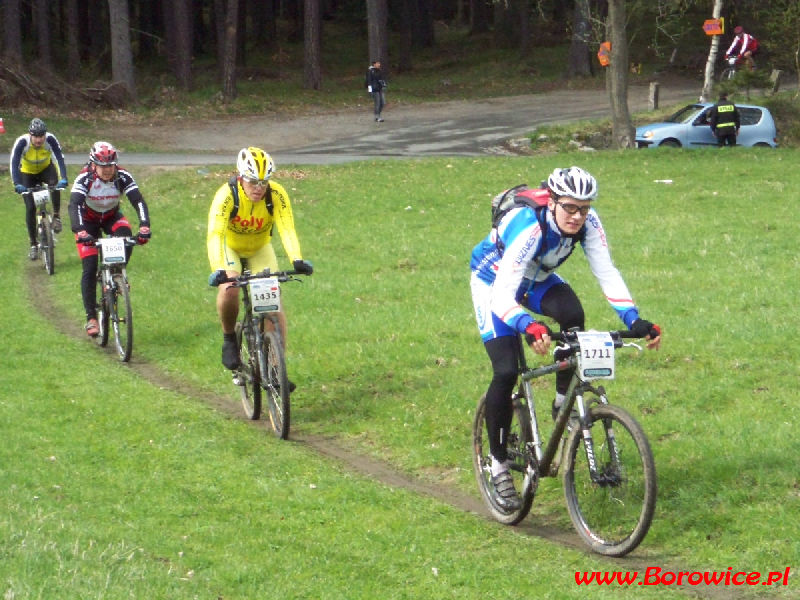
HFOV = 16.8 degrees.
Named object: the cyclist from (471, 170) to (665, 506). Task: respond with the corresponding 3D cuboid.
[{"bbox_3d":[0.749,0.180,12.311,0.600,1.560,0.920,-2,4,-23],"label":"cyclist"}]

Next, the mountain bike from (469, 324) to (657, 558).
[{"bbox_3d":[0.721,0.591,12.223,0.620,1.000,1.730,-3,4,-23],"label":"mountain bike"}]

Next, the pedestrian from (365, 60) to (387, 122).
[{"bbox_3d":[-0.702,-5.967,77.500,0.450,1.750,0.500,1,4,22],"label":"pedestrian"}]

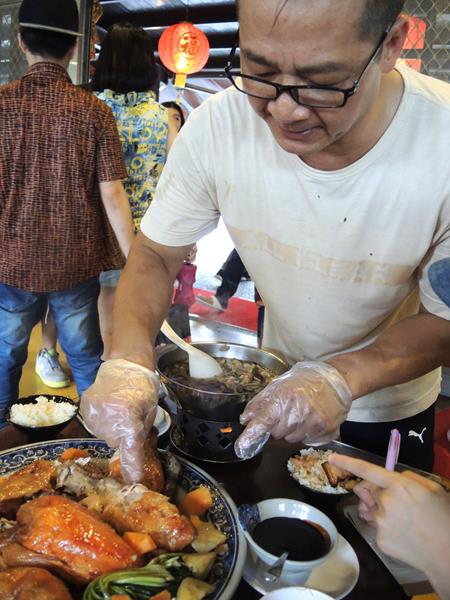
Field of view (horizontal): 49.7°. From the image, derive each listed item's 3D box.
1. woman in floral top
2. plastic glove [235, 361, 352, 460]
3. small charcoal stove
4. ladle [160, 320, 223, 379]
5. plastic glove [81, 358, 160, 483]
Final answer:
[{"bbox_3d":[-0.375,-0.136,1.837,0.420,1.650,0.280,3,15,-5],"label":"woman in floral top"},{"bbox_3d":[0.089,0.137,0.610,0.160,0.080,0.100,-34,64,-24],"label":"plastic glove"},{"bbox_3d":[-0.004,0.172,0.821,0.218,0.135,0.218,4,15,0],"label":"small charcoal stove"},{"bbox_3d":[-0.064,0.098,0.857,0.060,0.035,0.180,-5,45,-33],"label":"ladle"},{"bbox_3d":[-0.131,0.150,0.610,0.095,0.165,0.080,0,-28,-3],"label":"plastic glove"}]

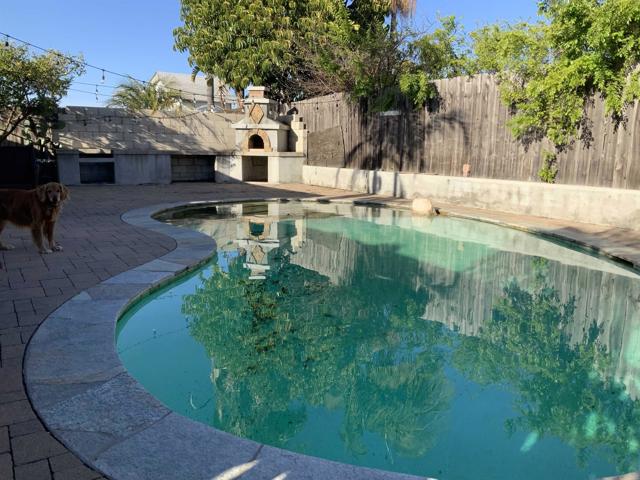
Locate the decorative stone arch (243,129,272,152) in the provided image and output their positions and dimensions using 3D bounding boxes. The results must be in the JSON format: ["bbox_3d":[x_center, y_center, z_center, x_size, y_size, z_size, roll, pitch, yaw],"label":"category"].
[{"bbox_3d":[-1.609,-2.561,13.800,0.820,0.620,0.140,4,10,17],"label":"decorative stone arch"}]

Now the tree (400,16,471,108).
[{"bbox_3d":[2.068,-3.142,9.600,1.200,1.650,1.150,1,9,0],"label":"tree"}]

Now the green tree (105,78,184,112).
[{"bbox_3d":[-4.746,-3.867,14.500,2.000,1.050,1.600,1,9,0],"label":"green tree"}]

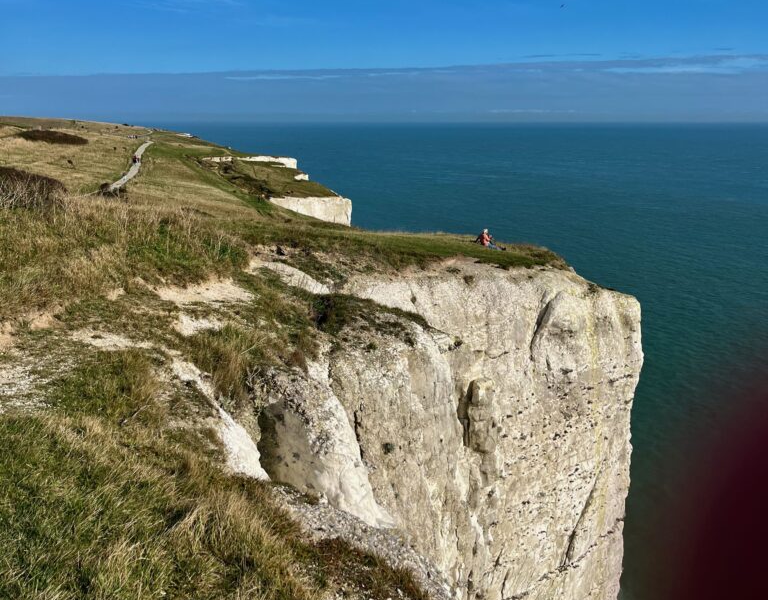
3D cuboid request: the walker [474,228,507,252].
[{"bbox_3d":[5.125,-2.838,36.500,1.300,1.030,0.550,-2,13,-8],"label":"walker"}]

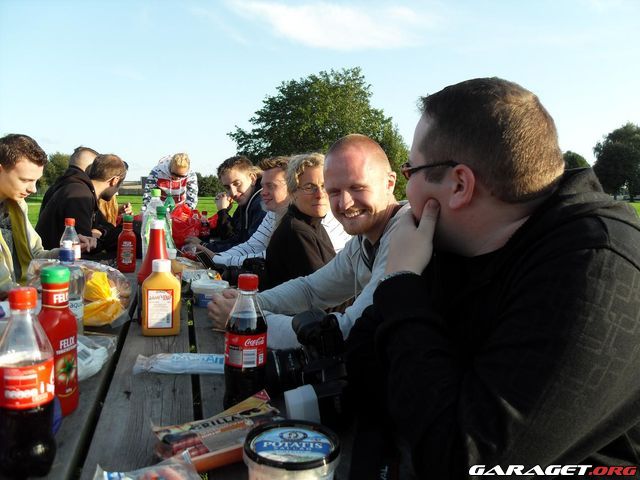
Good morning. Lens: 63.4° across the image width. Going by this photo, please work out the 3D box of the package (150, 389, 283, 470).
[{"bbox_3d":[-0.142,0.282,0.752,0.188,0.034,0.108,-3,7,-31],"label":"package"}]

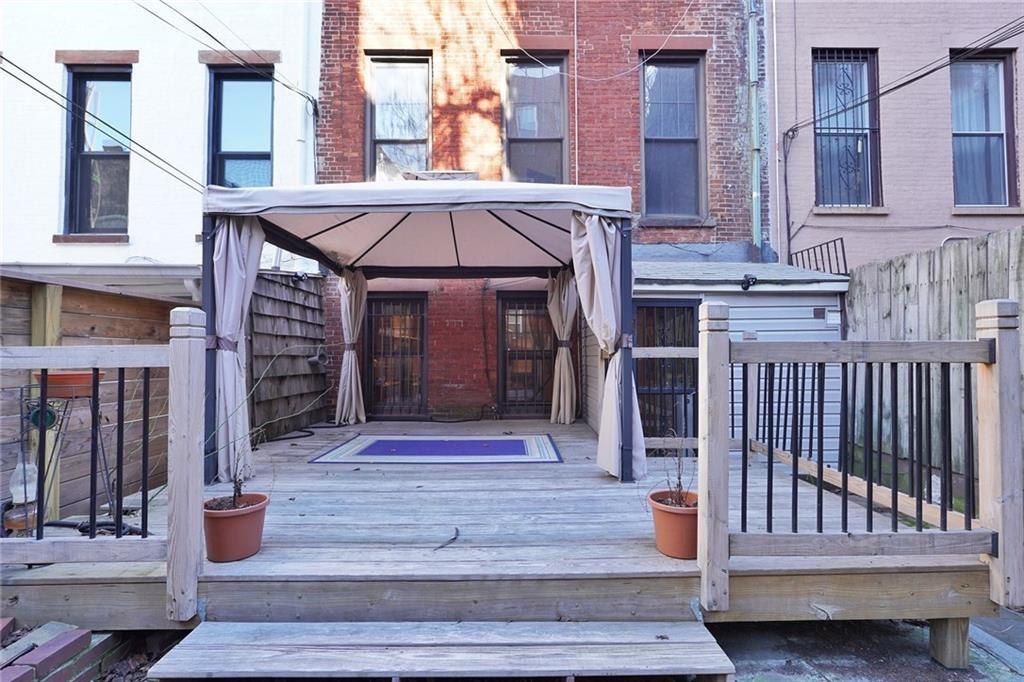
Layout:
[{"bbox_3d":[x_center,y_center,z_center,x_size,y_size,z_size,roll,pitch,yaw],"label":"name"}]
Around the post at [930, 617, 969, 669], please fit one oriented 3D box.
[{"bbox_3d":[1.933,1.305,2.015,0.092,0.230,0.092,0,-1,-1],"label":"post"}]

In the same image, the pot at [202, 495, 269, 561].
[{"bbox_3d":[-1.316,0.880,2.160,0.283,0.243,0.283,0,-1,-1],"label":"pot"}]

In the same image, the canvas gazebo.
[{"bbox_3d":[-0.650,-0.268,4.580,3.050,2.620,2.800,0,-1,-1],"label":"canvas gazebo"}]

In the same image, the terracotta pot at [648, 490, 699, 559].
[{"bbox_3d":[0.800,0.868,2.165,0.283,0.243,0.283,0,-1,0],"label":"terracotta pot"}]

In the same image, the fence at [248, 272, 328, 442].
[{"bbox_3d":[-2.560,0.109,5.290,0.100,1.920,1.850,0,-1,-1],"label":"fence"}]

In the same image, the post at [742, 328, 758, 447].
[{"bbox_3d":[2.087,0.469,3.980,0.090,1.100,0.090,0,-1,-1],"label":"post"}]

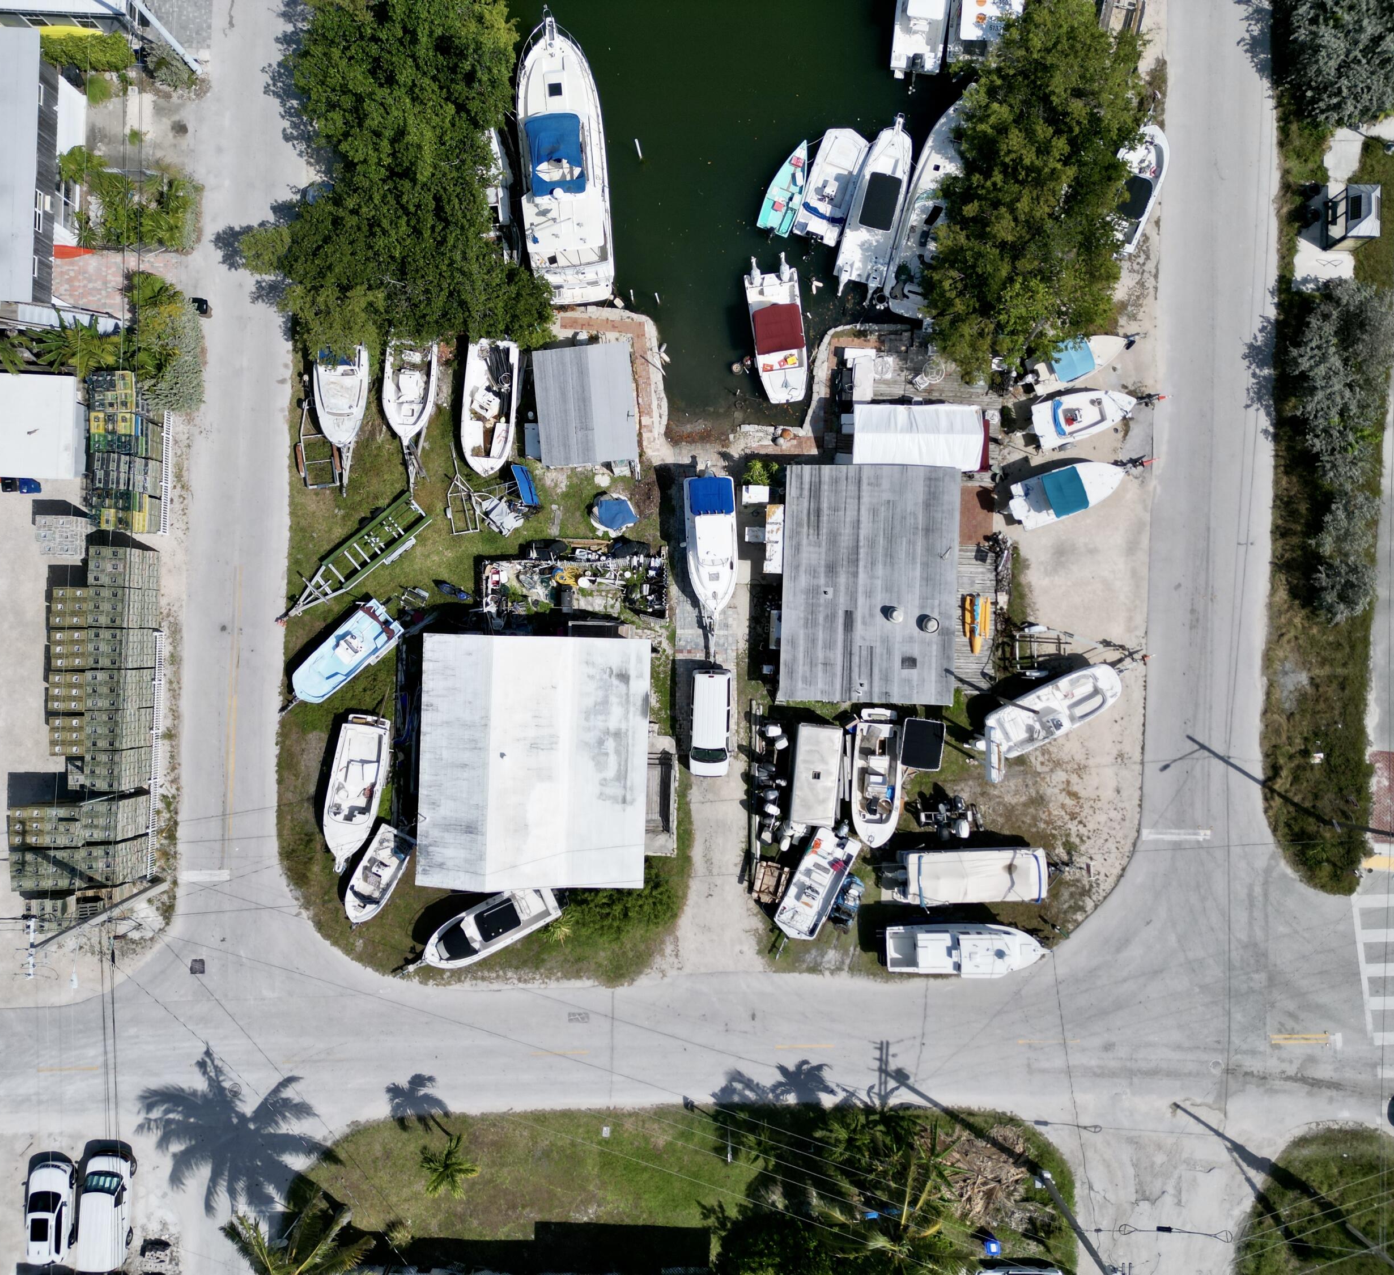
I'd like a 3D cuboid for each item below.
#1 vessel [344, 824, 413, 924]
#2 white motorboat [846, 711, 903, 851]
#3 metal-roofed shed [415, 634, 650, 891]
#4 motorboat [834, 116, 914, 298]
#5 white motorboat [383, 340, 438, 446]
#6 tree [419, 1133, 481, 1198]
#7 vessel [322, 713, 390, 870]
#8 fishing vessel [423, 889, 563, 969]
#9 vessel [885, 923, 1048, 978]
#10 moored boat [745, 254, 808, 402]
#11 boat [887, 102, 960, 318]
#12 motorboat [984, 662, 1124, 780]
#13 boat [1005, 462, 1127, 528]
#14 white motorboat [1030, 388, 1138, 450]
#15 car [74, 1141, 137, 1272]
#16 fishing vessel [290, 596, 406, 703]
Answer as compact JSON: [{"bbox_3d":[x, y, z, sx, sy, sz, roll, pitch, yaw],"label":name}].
[{"bbox_3d":[-15.300,11.500,56.550,1.900,1.450,4.900,28,90,0],"label":"vessel"},{"bbox_3d":[8.610,6.810,56.790,2.290,1.820,6.510,2,90,0],"label":"white motorboat"},{"bbox_3d":[-7.664,5.874,56.379,10.649,4.100,11.766,2,89,0],"label":"metal-roofed shed"},{"bbox_3d":[8.983,-21.278,58.677,2.600,2.900,9.160,14,89,0],"label":"motorboat"},{"bbox_3d":[-13.820,-11.750,56.990,2.470,1.610,5.190,2,90,0],"label":"white motorboat"},{"bbox_3d":[-11.500,24.410,55.880,2.870,4.240,2.980,0,90,0],"label":"tree"},{"bbox_3d":[-16.300,7.460,56.300,2.350,1.800,7.400,11,90,0],"label":"vessel"},{"bbox_3d":[-9.960,13.650,56.350,7.000,1.750,2.250,-26,90,0],"label":"fishing vessel"},{"bbox_3d":[12.949,14.985,56.738,7.474,3.100,2.400,0,89,0],"label":"vessel"},{"bbox_3d":[4.030,-15.250,57.800,2.540,2.220,7.460,-8,90,0],"label":"moored boat"},{"bbox_3d":[12.150,-20.900,57.000,3.800,2.900,11.400,11,90,0],"label":"boat"},{"bbox_3d":[16.950,3.480,56.400,6.900,1.600,2.350,-26,90,0],"label":"motorboat"},{"bbox_3d":[17.730,-6.960,56.300,5.700,1.950,2.400,-18,90,0],"label":"boat"},{"bbox_3d":[18.820,-10.710,56.990,4.940,1.510,2.150,-15,90,0],"label":"white motorboat"},{"bbox_3d":[-28.749,27.968,57.130,2.000,2.080,5.380,3,89,0],"label":"car"},{"bbox_3d":[-17.132,0.872,57.506,5.793,1.600,2.300,-42,90,0],"label":"fishing vessel"}]

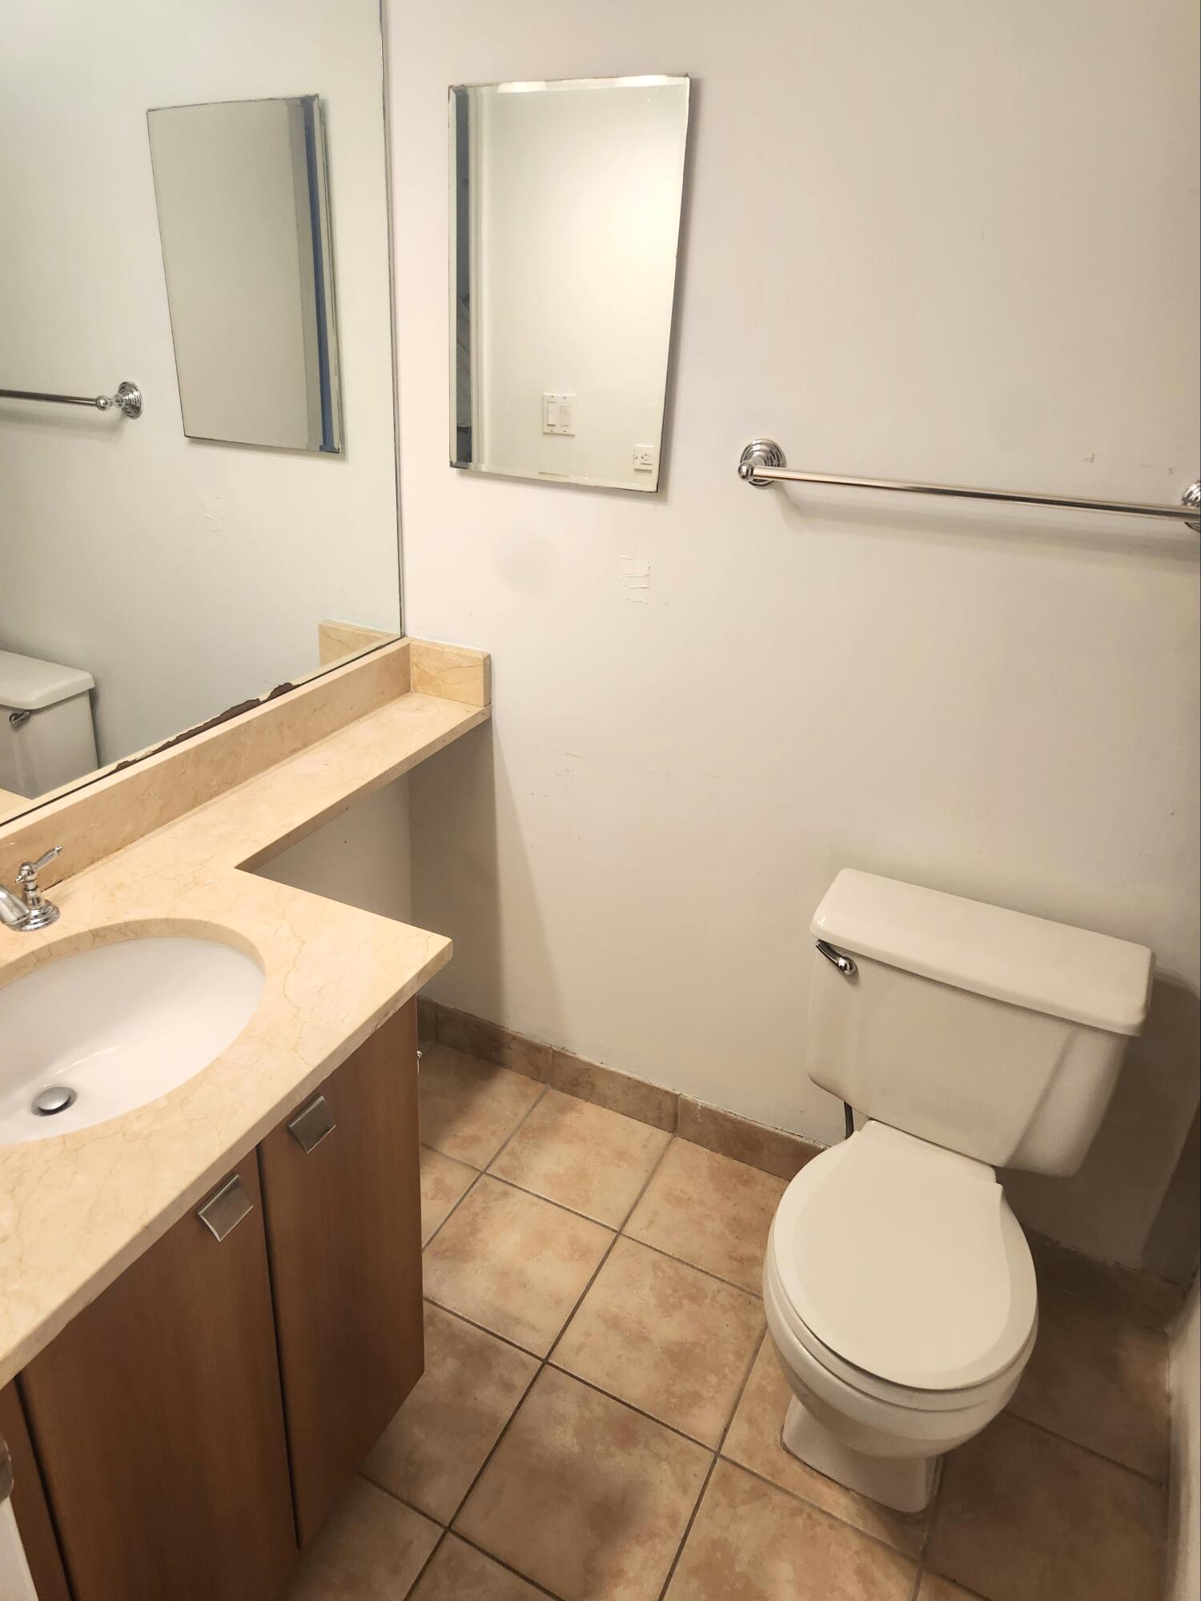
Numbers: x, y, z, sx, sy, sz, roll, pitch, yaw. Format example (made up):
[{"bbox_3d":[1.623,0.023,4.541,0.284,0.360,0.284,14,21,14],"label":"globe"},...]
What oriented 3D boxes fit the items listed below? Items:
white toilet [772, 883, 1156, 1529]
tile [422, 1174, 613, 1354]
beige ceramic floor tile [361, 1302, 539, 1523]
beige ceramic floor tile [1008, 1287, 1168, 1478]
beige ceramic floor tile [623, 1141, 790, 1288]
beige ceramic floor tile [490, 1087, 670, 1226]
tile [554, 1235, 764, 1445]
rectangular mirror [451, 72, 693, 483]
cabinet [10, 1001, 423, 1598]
[{"bbox_3d":[0.479,0.646,1.681,0.485,0.760,0.660,16,30,20],"label":"white toilet"},{"bbox_3d":[-0.164,0.865,1.999,0.307,0.012,0.298,16,30,22],"label":"tile"},{"bbox_3d":[-0.301,0.983,1.752,0.307,0.012,0.298,16,30,22],"label":"beige ceramic floor tile"},{"bbox_3d":[0.820,1.000,1.891,0.320,0.012,0.289,16,30,22],"label":"beige ceramic floor tile"},{"bbox_3d":[0.250,0.834,2.122,0.307,0.012,0.278,16,30,22],"label":"beige ceramic floor tile"},{"bbox_3d":[-0.033,0.751,2.236,0.307,0.012,0.273,16,30,22],"label":"beige ceramic floor tile"},{"bbox_3d":[0.117,0.948,1.883,0.307,0.012,0.298,16,30,22],"label":"tile"},{"bbox_3d":[-0.063,-0.794,1.674,0.392,0.560,0.025,16,30,20],"label":"rectangular mirror"},{"bbox_3d":[-0.639,0.651,1.426,0.535,0.830,0.660,16,30,20],"label":"cabinet"}]

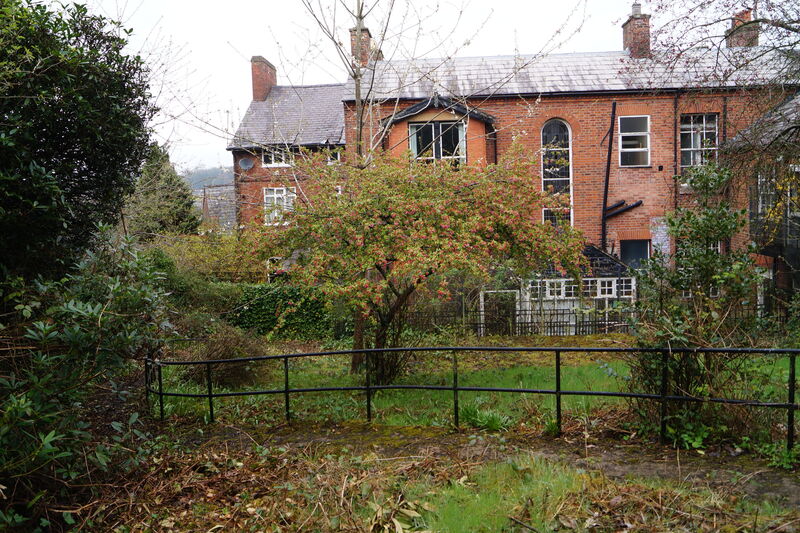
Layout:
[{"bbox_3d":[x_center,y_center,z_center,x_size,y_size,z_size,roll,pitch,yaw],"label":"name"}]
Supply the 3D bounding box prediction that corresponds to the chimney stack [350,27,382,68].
[{"bbox_3d":[-1.373,-7.636,21.427,0.648,1.375,1.030,-2,4,4],"label":"chimney stack"}]

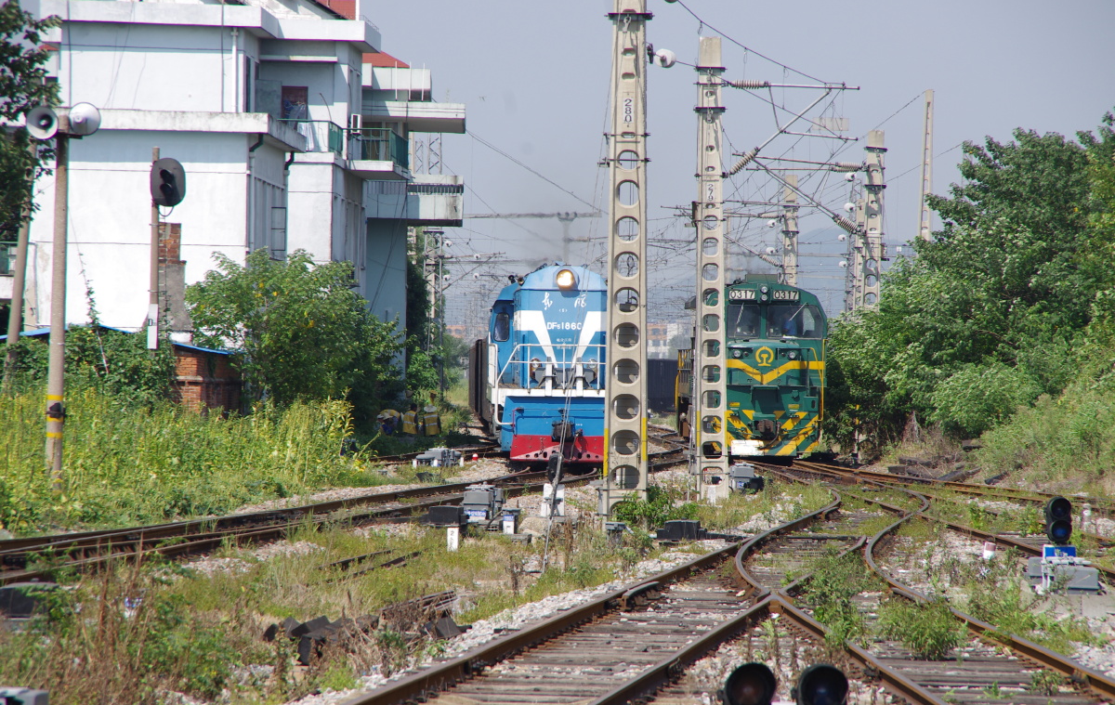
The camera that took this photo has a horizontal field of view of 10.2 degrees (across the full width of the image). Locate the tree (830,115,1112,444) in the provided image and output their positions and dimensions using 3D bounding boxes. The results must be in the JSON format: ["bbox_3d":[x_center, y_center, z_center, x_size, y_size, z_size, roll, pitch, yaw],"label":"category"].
[{"bbox_3d":[10.284,-1.634,157.000,7.000,8.200,6.500,0,0,0],"label":"tree"}]

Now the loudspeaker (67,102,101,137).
[{"bbox_3d":[-6.365,-3.139,84.100,0.440,0.450,0.400,0,0,7],"label":"loudspeaker"}]

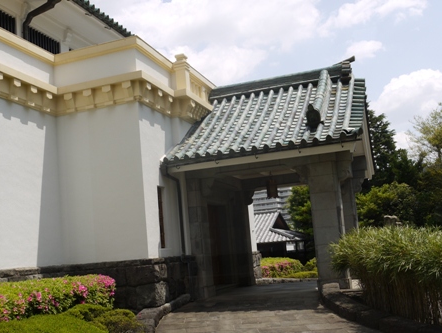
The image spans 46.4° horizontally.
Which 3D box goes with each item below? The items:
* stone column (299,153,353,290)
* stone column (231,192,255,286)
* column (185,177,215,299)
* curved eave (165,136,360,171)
[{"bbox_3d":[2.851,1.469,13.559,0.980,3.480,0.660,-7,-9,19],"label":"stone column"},{"bbox_3d":[0.808,2.571,18.645,0.580,3.350,0.640,-7,-9,19],"label":"stone column"},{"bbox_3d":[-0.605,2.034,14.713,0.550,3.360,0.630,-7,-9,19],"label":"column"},{"bbox_3d":[0.901,-0.266,12.791,5.120,0.360,0.420,-7,-9,19],"label":"curved eave"}]

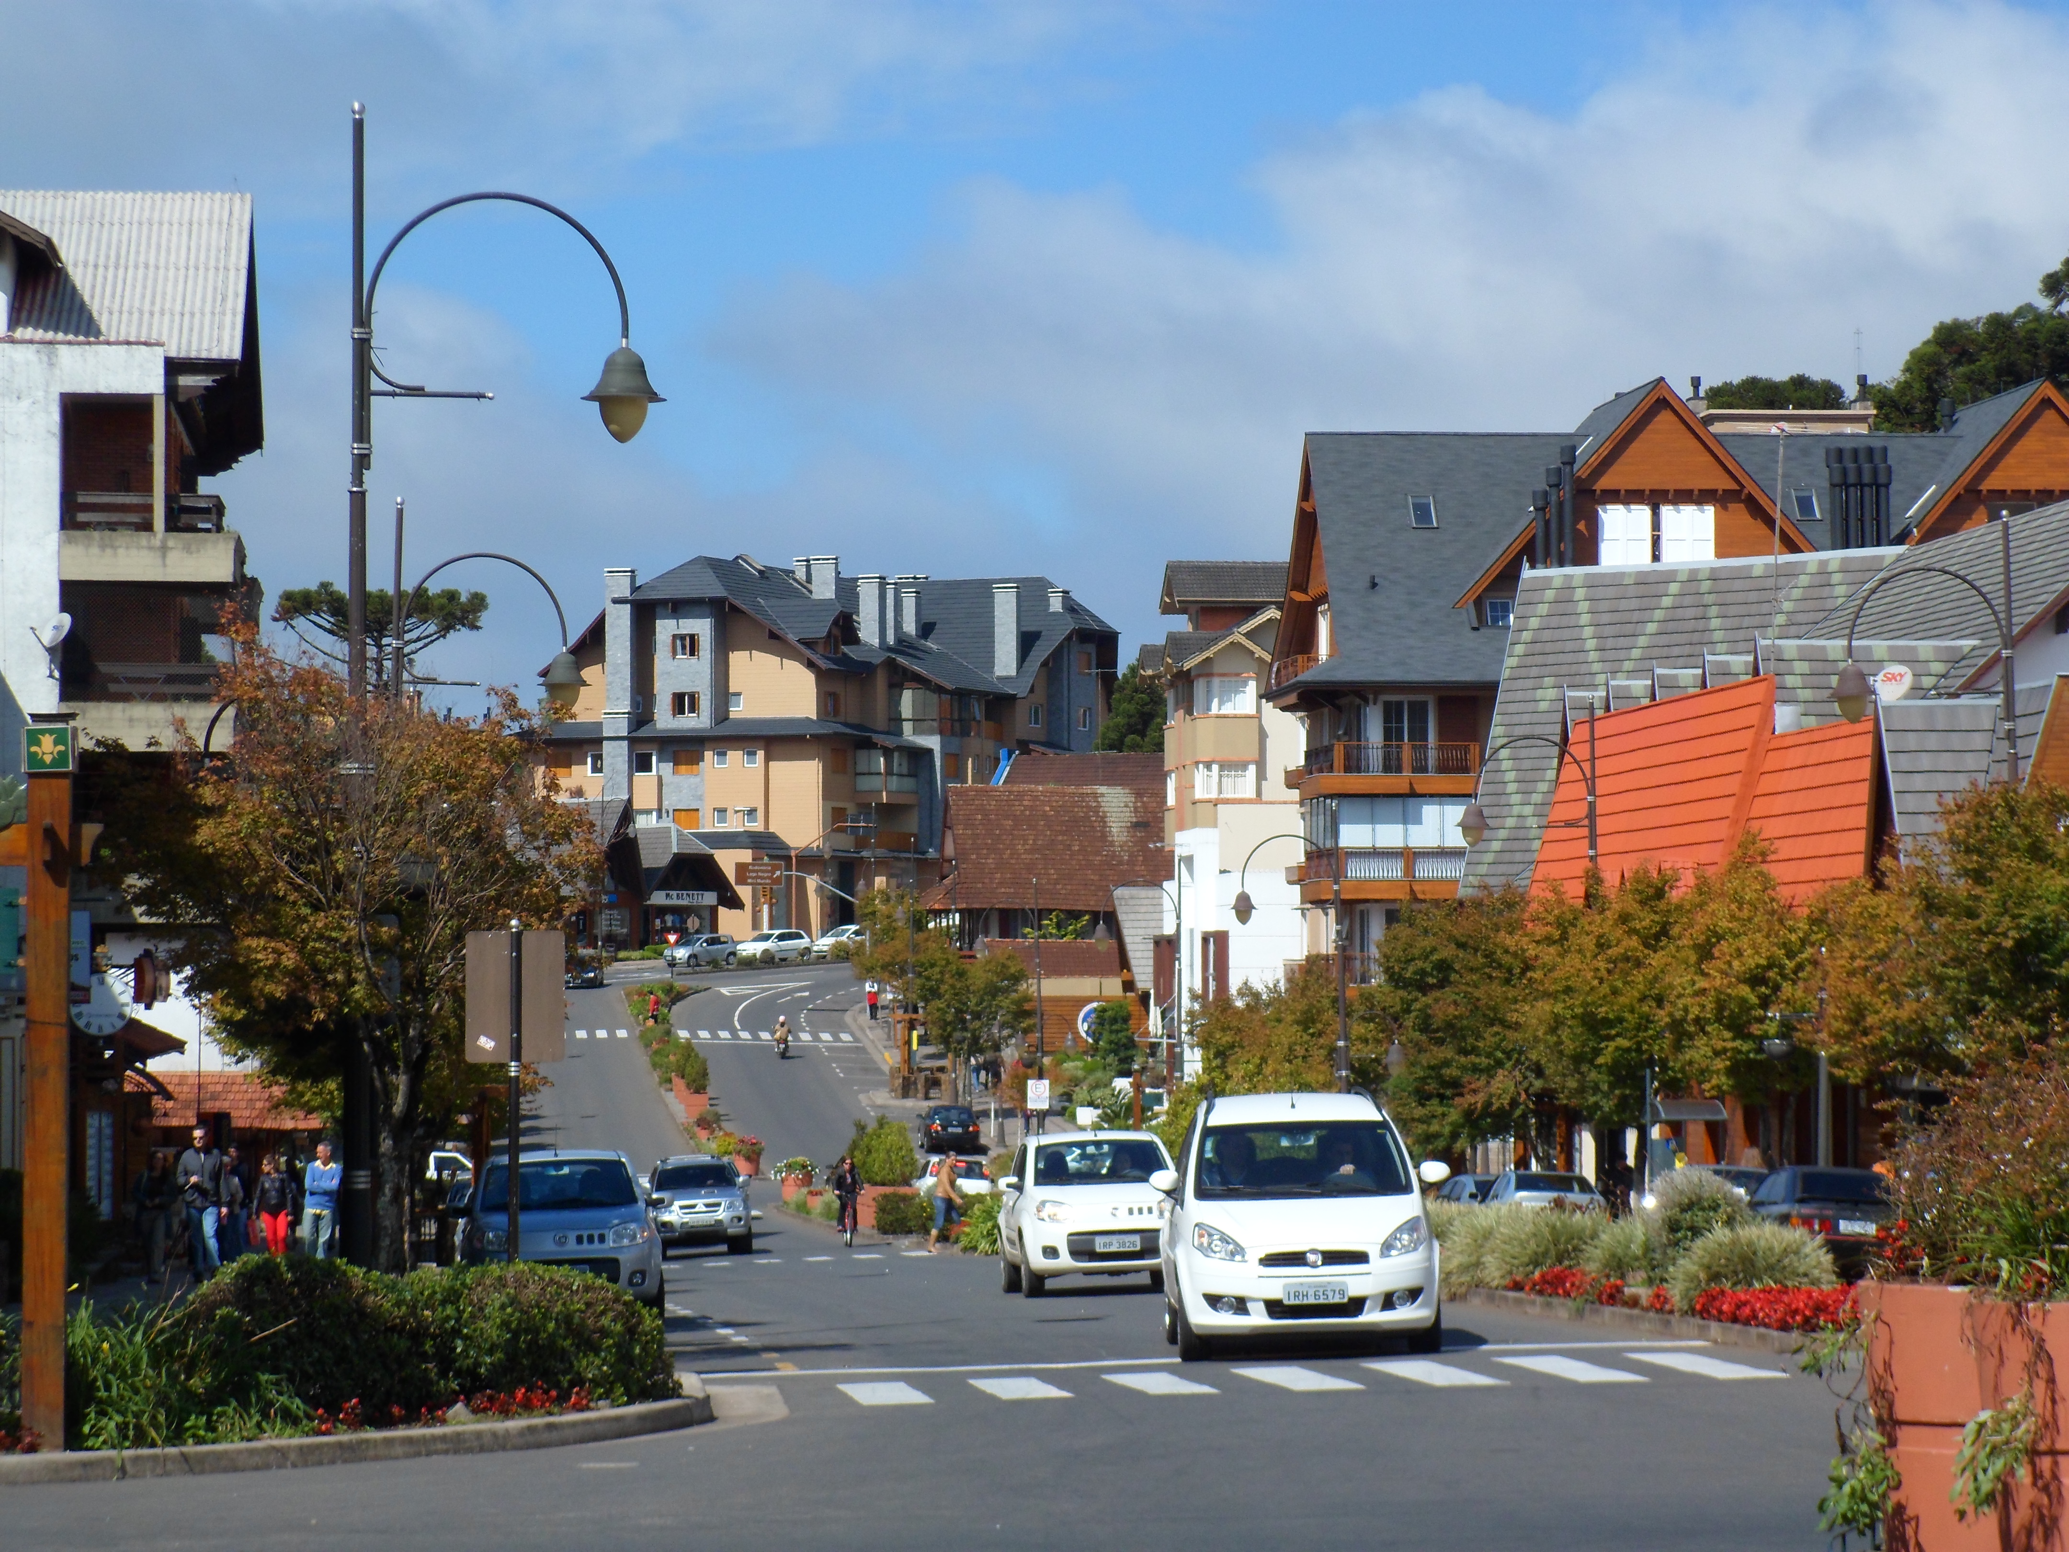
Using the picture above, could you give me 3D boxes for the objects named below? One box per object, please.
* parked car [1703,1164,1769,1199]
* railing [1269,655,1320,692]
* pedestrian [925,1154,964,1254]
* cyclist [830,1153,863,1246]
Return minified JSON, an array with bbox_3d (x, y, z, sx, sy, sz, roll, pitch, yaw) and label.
[{"bbox_3d":[8.630,5.730,80.000,1.680,1.470,4.000,0,-2,-2],"label":"parked car"},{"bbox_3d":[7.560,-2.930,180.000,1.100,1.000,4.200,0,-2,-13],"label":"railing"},{"bbox_3d":[-1.500,7.058,103.000,0.600,1.680,0.500,0,-2,0],"label":"pedestrian"},{"bbox_3d":[-3.230,7.330,107.300,0.530,1.600,1.720,0,-3,-5],"label":"cyclist"}]

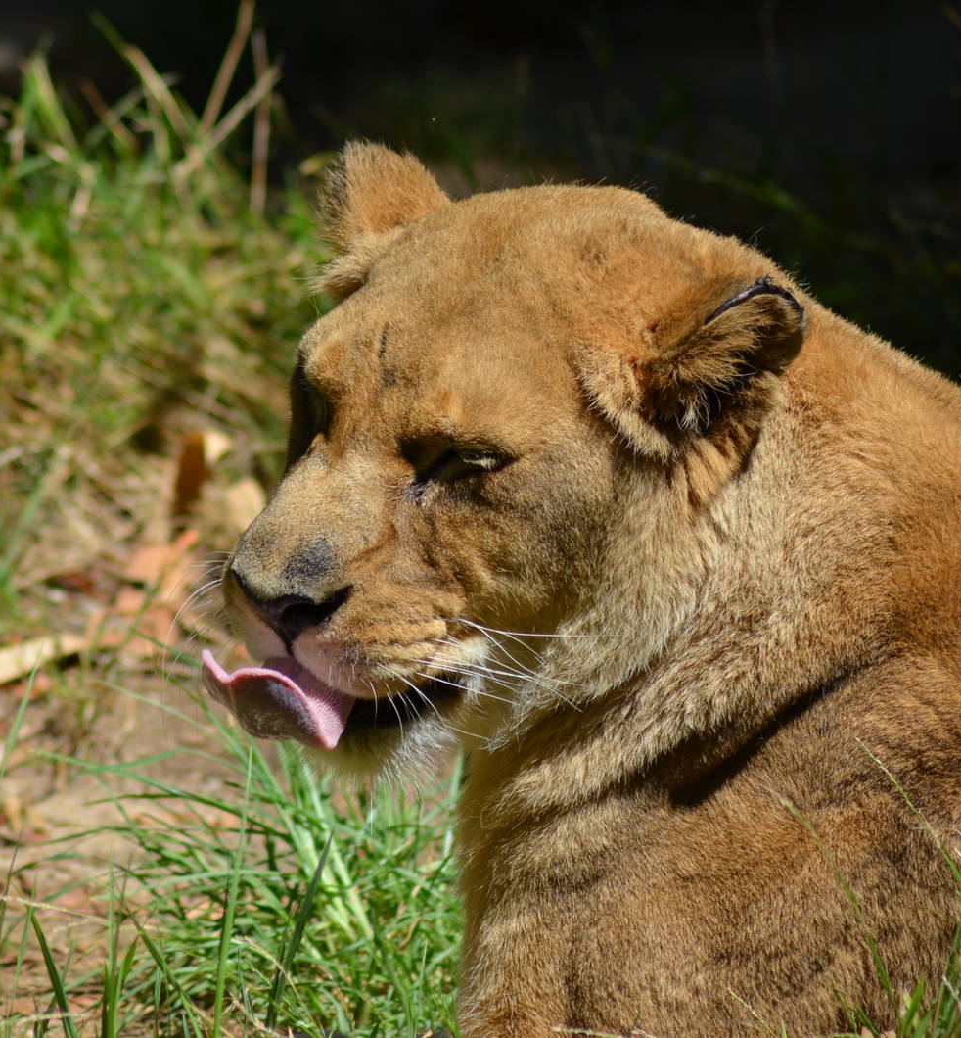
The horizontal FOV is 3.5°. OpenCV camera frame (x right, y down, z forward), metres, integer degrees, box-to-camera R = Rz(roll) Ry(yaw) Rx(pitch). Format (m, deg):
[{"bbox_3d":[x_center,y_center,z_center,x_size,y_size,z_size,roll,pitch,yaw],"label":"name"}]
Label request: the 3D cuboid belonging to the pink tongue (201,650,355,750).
[{"bbox_3d":[-0.094,0.084,7.250,0.045,0.030,0.062,-23,28,-31],"label":"pink tongue"}]

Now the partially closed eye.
[{"bbox_3d":[-0.009,-0.026,7.280,0.050,0.021,0.020,0,22,16],"label":"partially closed eye"}]

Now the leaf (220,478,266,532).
[{"bbox_3d":[-0.131,-0.007,8.800,0.030,0.032,0.015,0,14,0],"label":"leaf"}]

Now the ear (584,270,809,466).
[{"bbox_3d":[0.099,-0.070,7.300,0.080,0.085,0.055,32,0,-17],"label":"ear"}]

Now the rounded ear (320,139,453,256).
[{"bbox_3d":[-0.046,-0.150,7.420,0.048,0.056,0.075,-15,12,-11],"label":"rounded ear"}]

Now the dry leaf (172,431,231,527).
[{"bbox_3d":[-0.157,-0.023,8.800,0.034,0.055,0.018,0,14,0],"label":"dry leaf"}]

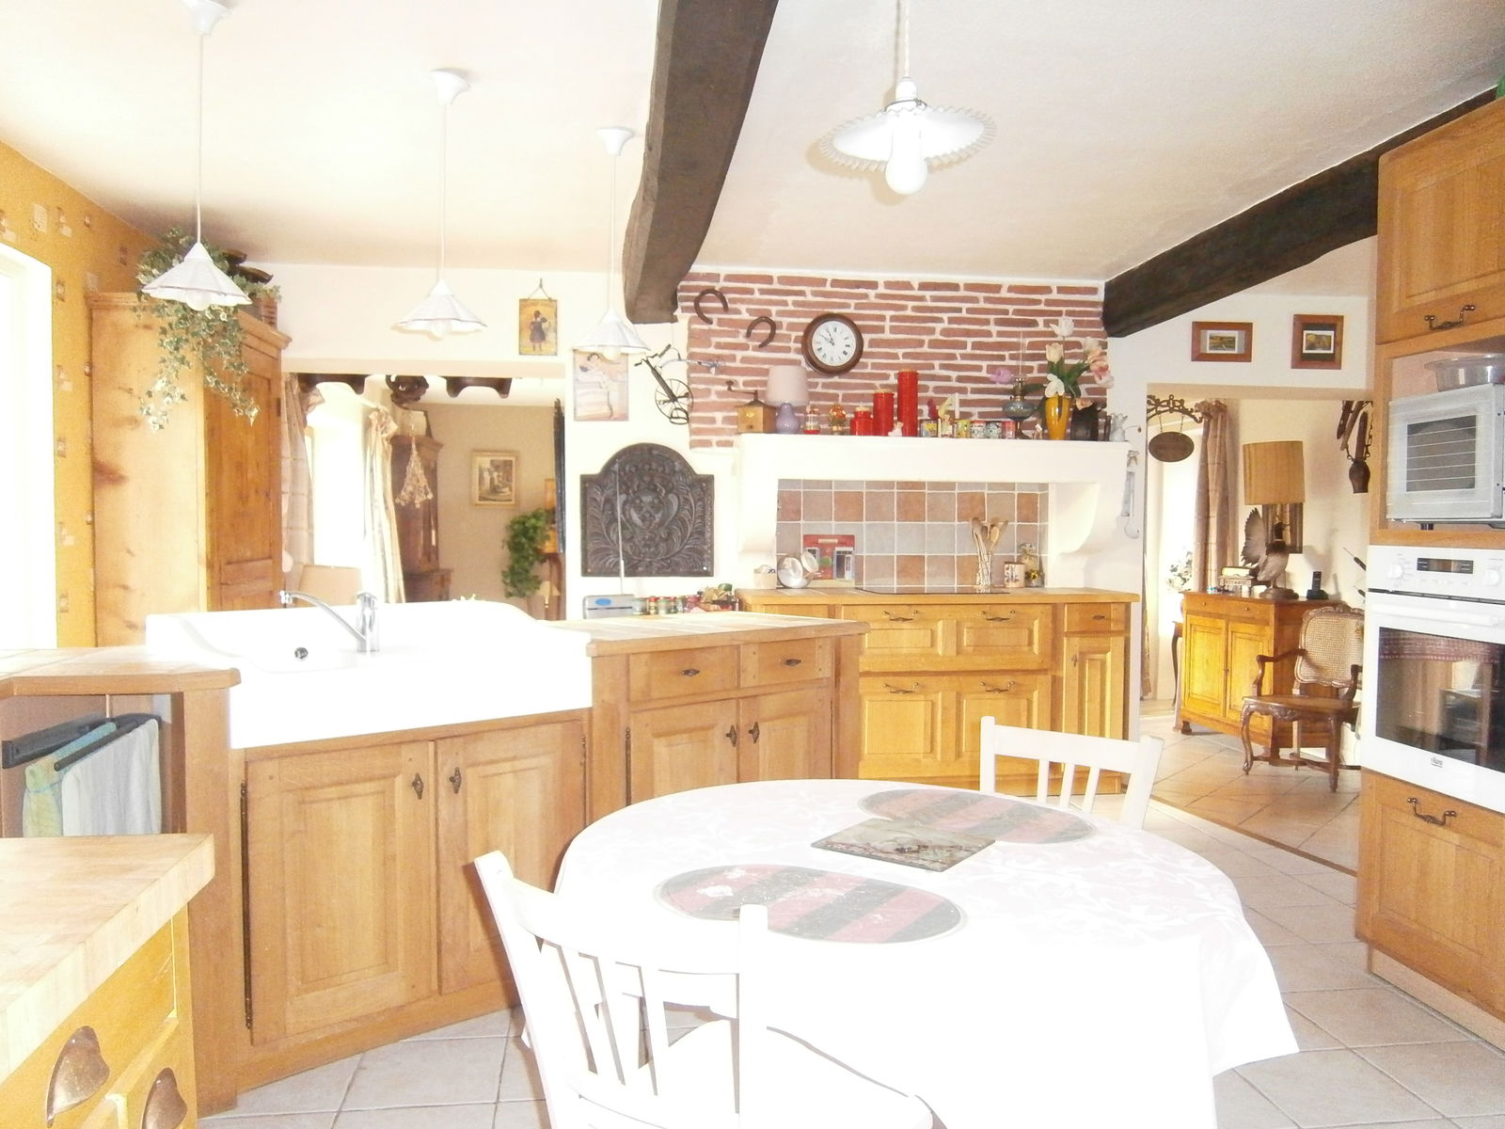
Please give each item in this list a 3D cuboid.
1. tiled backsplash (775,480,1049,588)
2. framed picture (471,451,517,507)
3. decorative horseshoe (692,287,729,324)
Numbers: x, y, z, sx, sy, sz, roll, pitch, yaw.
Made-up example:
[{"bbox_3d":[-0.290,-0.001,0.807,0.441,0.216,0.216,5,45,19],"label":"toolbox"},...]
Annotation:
[{"bbox_3d":[0.805,-0.147,5.572,1.396,0.540,0.030,0,3,-9],"label":"tiled backsplash"},{"bbox_3d":[-2.439,-0.813,10.739,0.433,0.530,0.035,0,2,-7],"label":"framed picture"},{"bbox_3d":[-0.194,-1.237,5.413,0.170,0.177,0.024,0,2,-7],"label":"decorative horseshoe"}]

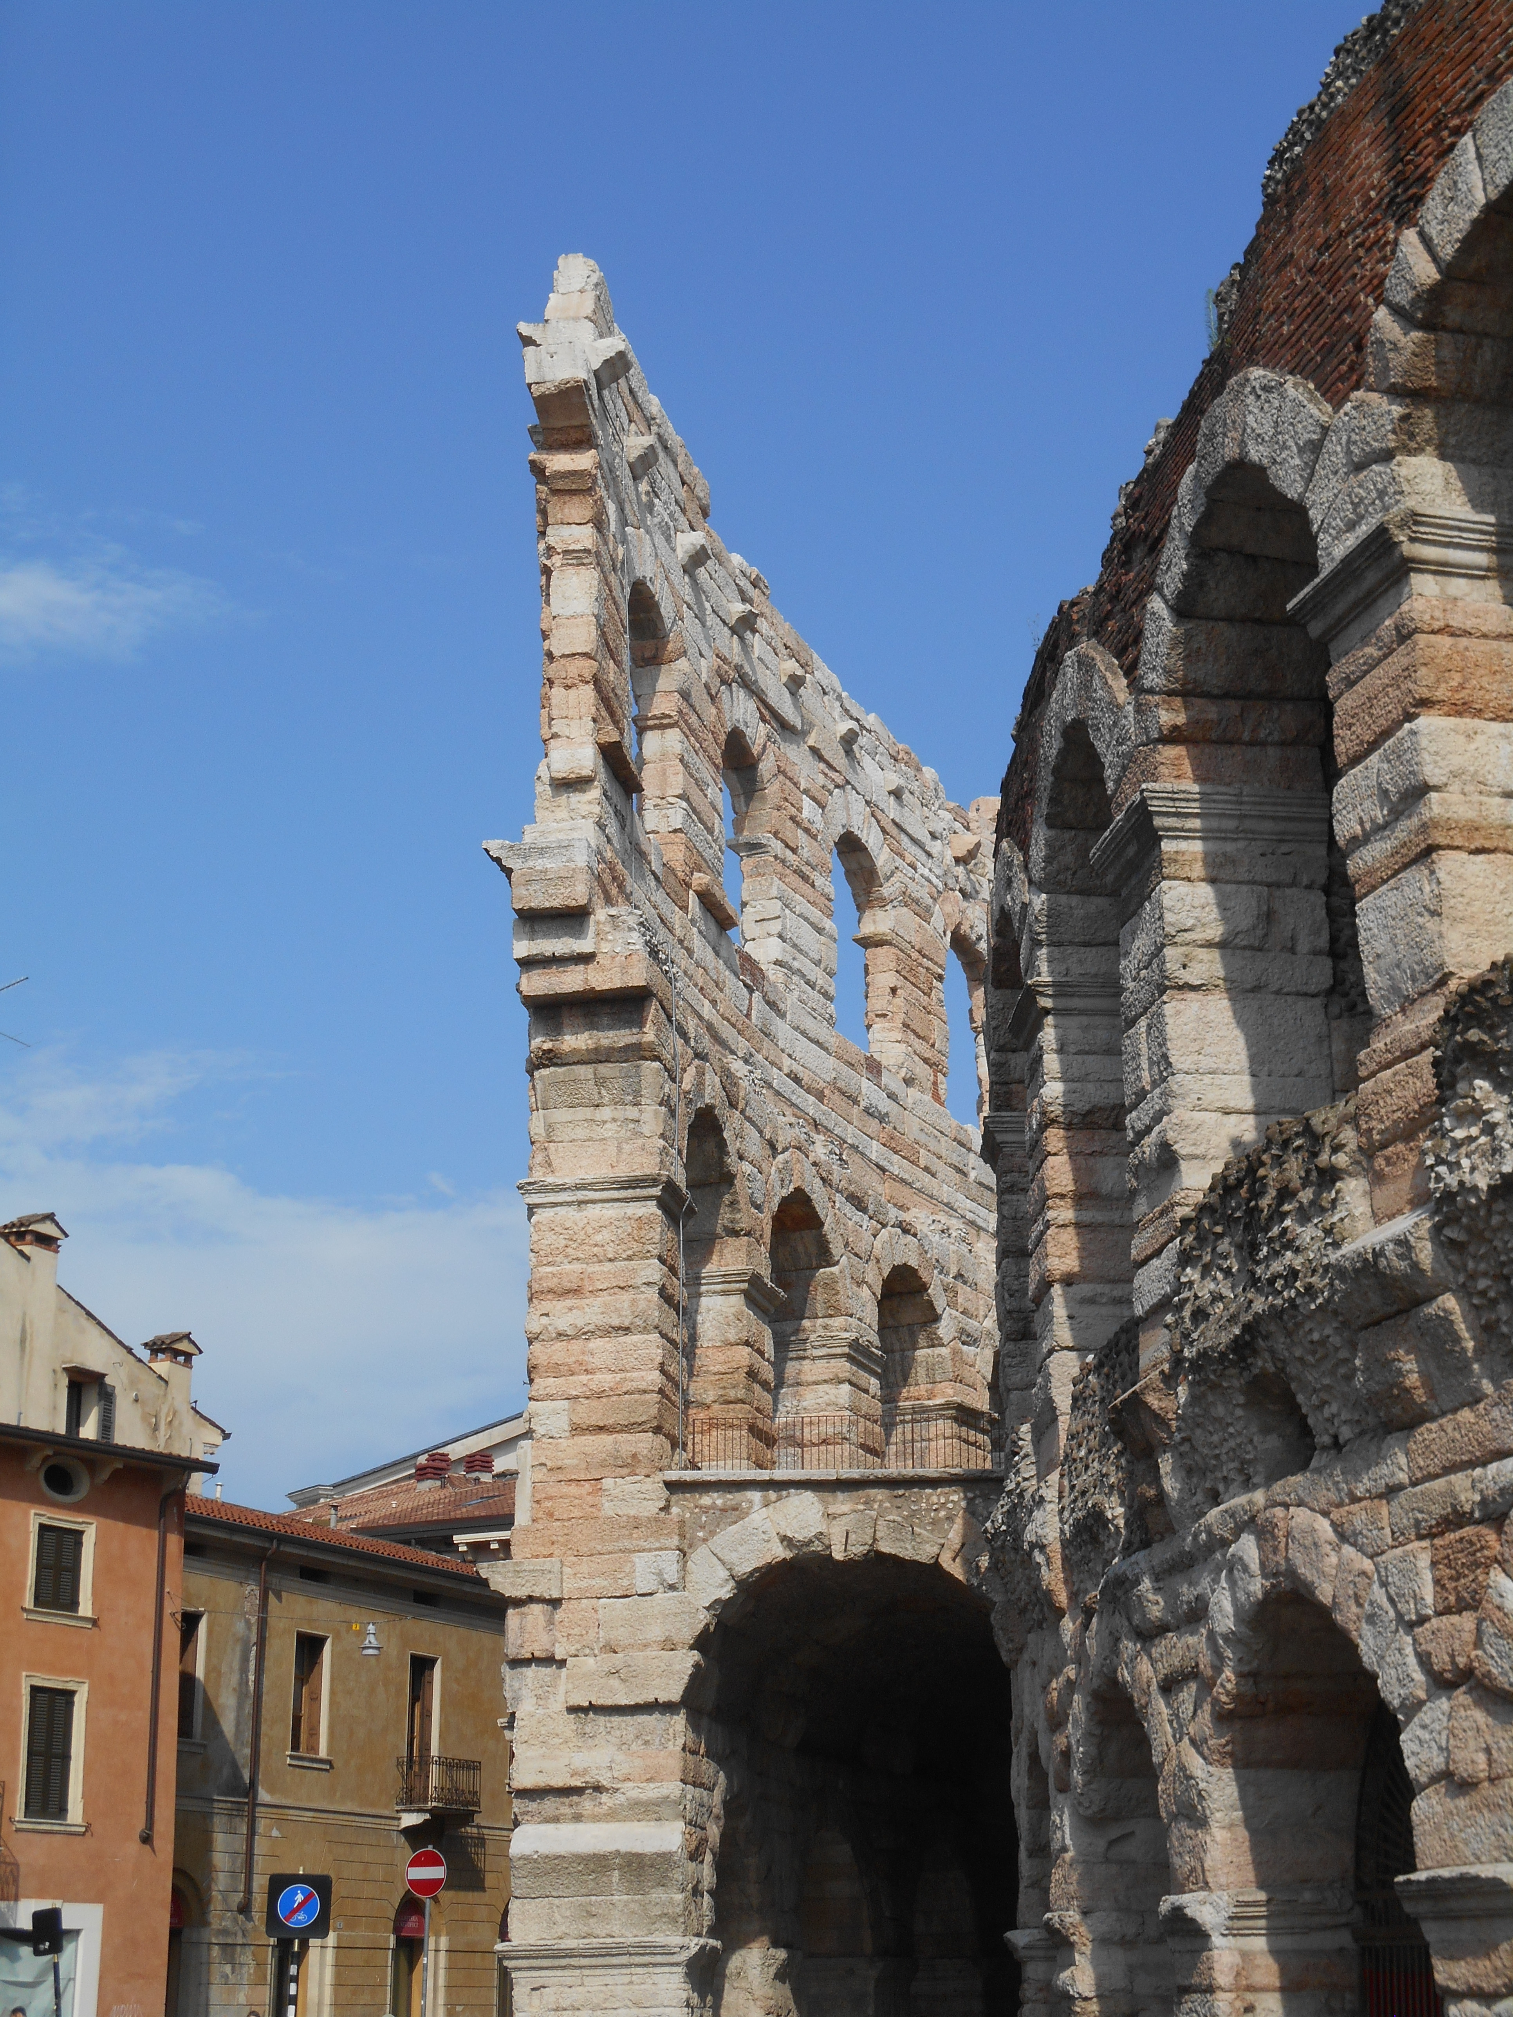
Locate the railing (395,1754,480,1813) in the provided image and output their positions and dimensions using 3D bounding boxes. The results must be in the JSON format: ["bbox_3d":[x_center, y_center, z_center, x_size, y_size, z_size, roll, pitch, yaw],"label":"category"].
[{"bbox_3d":[-6.068,14.851,59.039,0.816,0.937,1.700,-9,-20,26],"label":"railing"}]

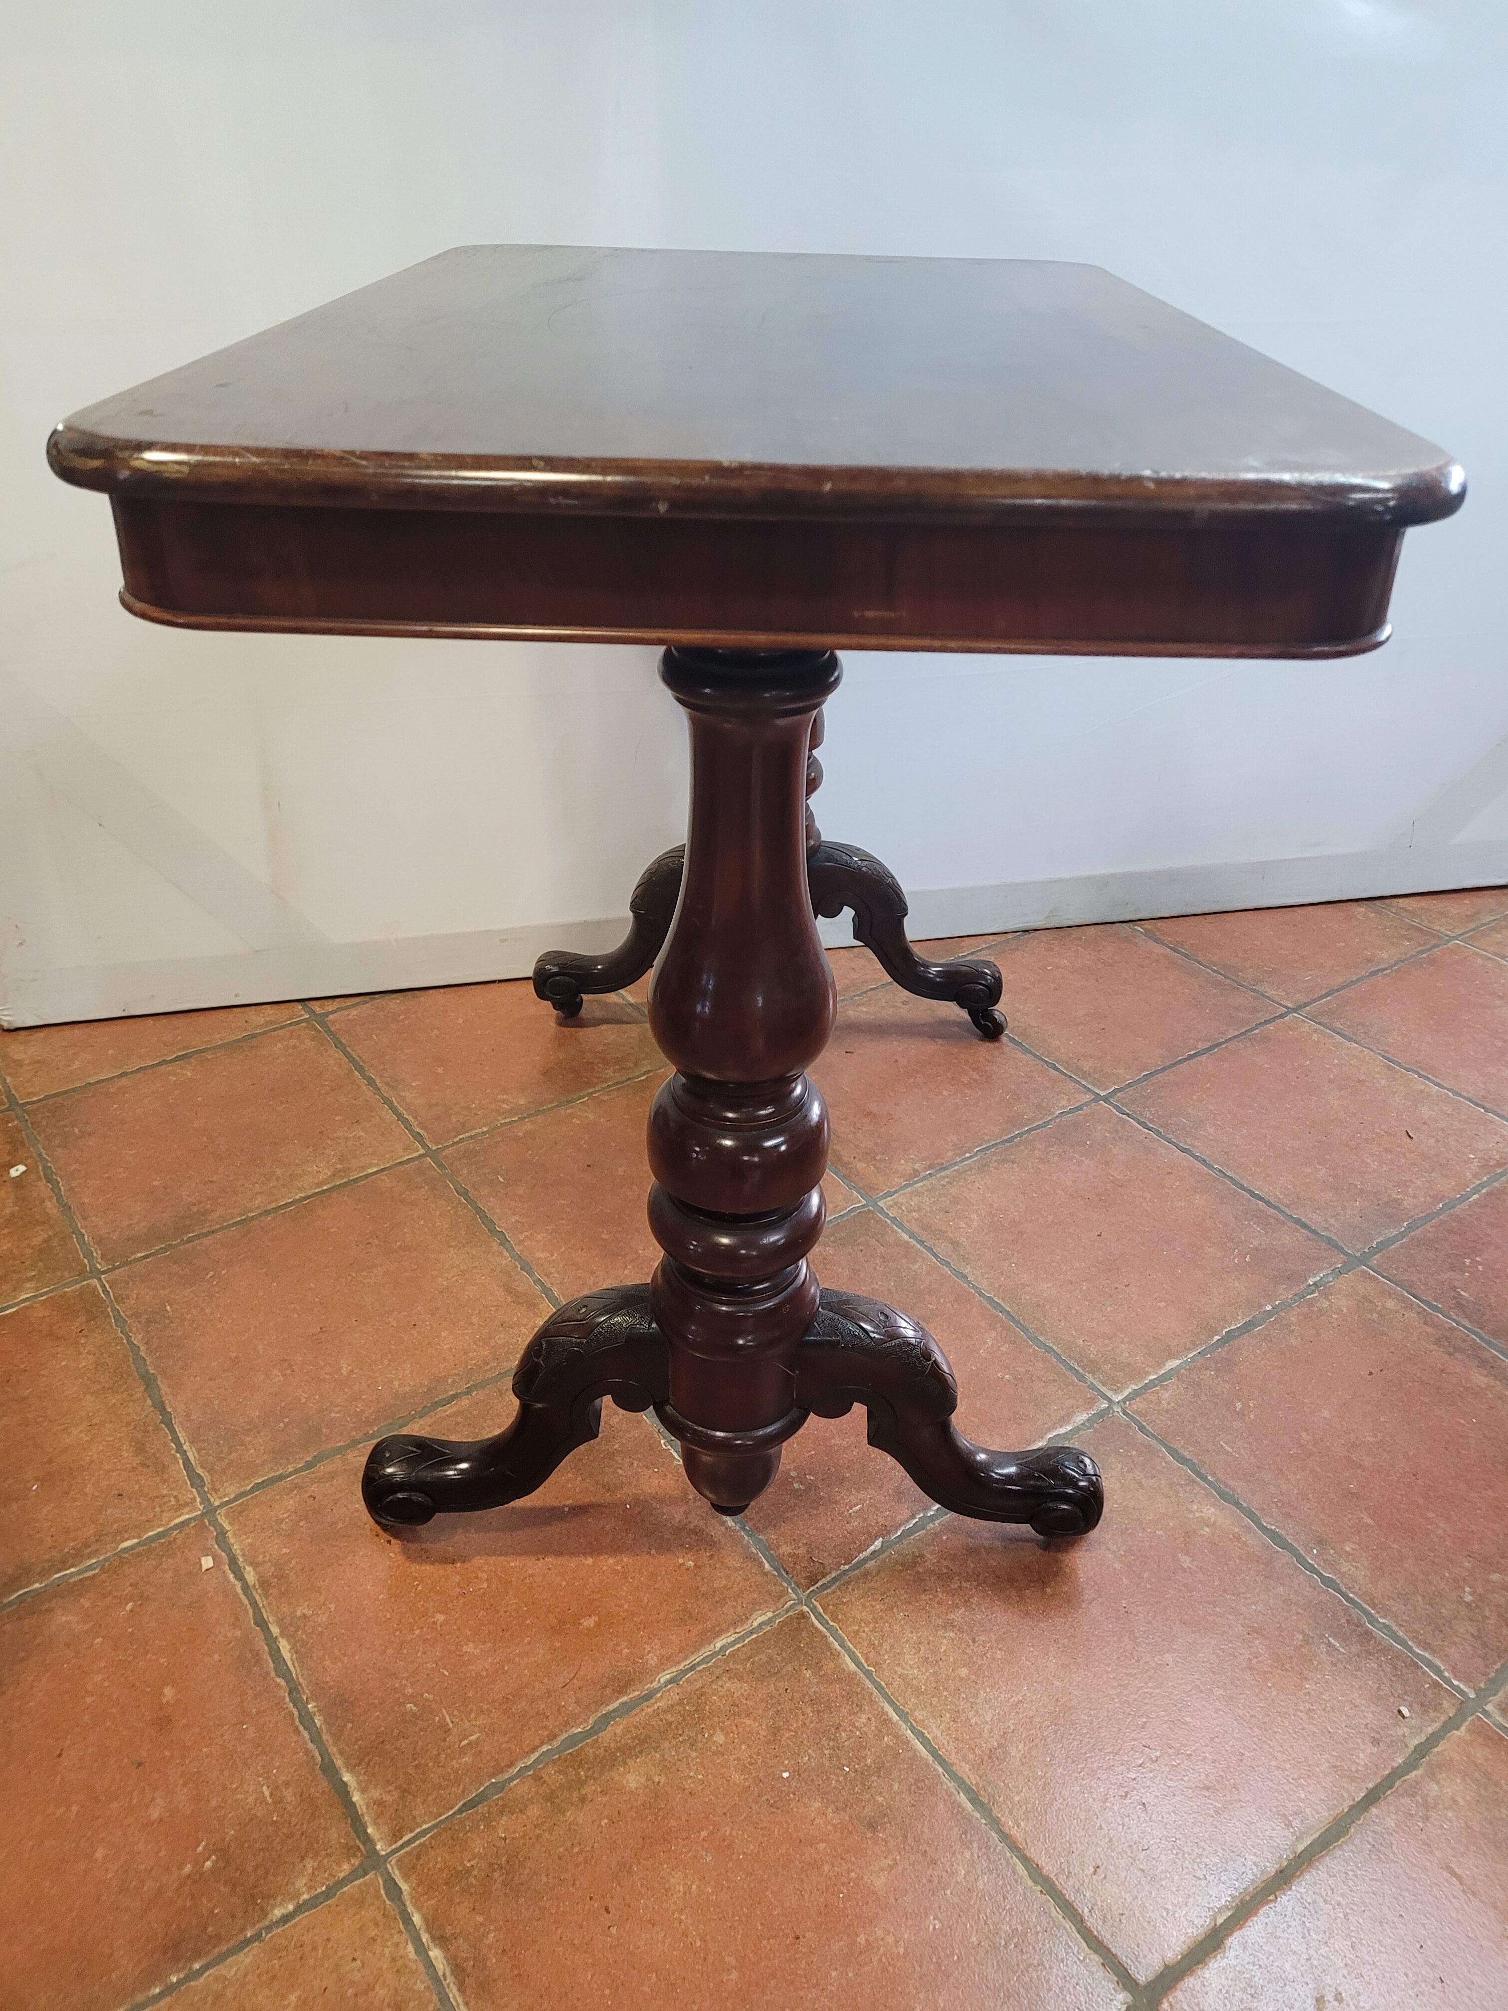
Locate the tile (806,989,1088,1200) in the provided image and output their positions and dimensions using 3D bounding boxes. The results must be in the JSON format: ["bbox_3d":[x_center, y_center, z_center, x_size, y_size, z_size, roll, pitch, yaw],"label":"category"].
[{"bbox_3d":[0.145,0.079,1.574,0.297,0.012,0.297,-19,37,-30],"label":"tile"}]

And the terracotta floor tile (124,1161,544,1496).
[{"bbox_3d":[-0.353,0.257,1.272,0.297,0.012,0.297,-19,37,-30],"label":"terracotta floor tile"}]

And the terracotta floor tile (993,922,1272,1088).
[{"bbox_3d":[0.394,-0.009,1.724,0.297,0.012,0.297,-19,37,-30],"label":"terracotta floor tile"}]

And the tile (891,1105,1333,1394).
[{"bbox_3d":[0.321,0.208,1.362,0.297,0.012,0.297,-19,37,-30],"label":"tile"}]

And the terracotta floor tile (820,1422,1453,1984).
[{"bbox_3d":[0.246,0.429,0.997,0.297,0.012,0.297,-19,37,-30],"label":"terracotta floor tile"}]

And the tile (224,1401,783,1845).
[{"bbox_3d":[-0.179,0.388,1.058,0.297,0.012,0.297,-19,37,-30],"label":"tile"}]

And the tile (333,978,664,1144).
[{"bbox_3d":[-0.277,0.038,1.635,0.297,0.012,0.297,-19,37,-30],"label":"tile"}]

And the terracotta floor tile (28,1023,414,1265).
[{"bbox_3d":[-0.526,0.127,1.485,0.297,0.012,0.297,-19,37,-30],"label":"terracotta floor tile"}]

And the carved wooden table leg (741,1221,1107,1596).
[{"bbox_3d":[0.129,0.290,1.028,0.224,0.201,0.068,1,31,1],"label":"carved wooden table leg"}]

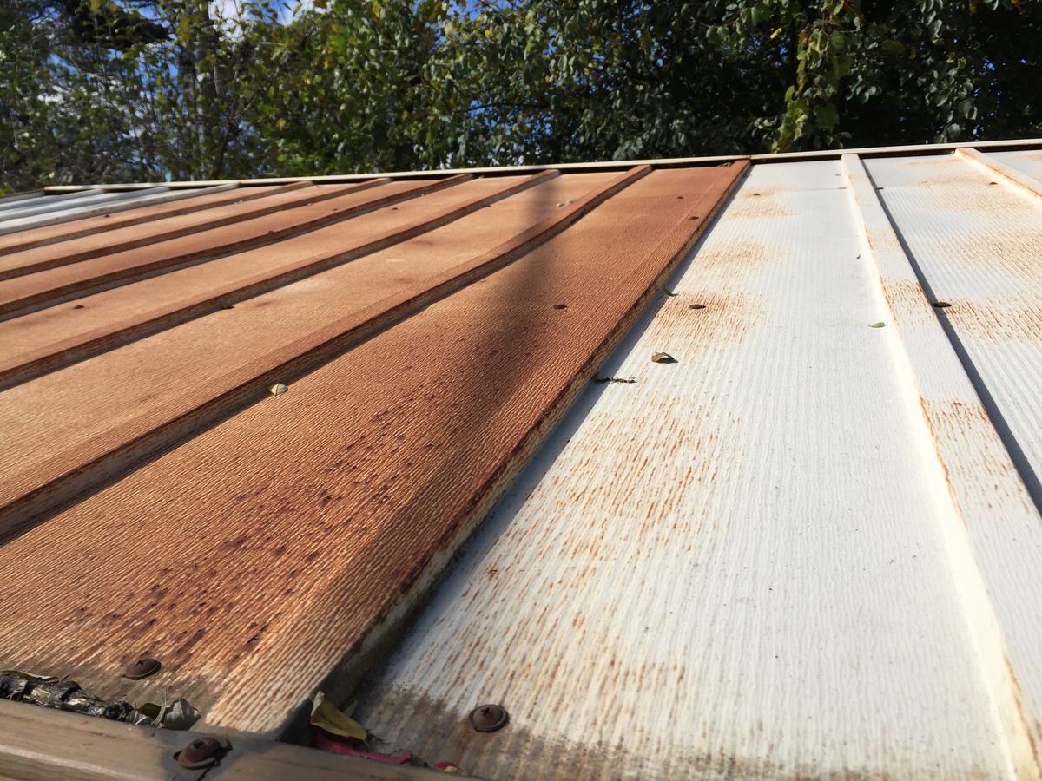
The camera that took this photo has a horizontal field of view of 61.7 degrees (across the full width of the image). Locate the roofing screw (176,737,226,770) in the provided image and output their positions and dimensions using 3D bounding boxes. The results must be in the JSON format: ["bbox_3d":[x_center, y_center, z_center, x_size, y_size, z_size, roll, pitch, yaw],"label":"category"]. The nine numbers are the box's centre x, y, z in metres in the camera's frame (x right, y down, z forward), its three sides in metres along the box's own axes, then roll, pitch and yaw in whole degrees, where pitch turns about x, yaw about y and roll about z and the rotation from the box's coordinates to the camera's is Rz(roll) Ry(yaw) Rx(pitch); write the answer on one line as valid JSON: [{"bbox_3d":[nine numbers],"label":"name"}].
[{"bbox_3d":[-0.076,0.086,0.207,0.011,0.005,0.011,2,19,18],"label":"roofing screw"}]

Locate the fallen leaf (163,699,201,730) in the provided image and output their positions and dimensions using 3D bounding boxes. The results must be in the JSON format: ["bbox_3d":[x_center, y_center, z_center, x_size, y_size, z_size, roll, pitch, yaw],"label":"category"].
[{"bbox_3d":[-0.093,0.089,0.240,0.010,0.007,0.007,2,19,18],"label":"fallen leaf"}]

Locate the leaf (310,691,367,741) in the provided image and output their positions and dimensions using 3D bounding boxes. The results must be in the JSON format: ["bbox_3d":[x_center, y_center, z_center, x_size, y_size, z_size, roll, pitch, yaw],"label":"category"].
[{"bbox_3d":[-0.049,0.087,0.233,0.015,0.009,0.009,2,19,18],"label":"leaf"}]

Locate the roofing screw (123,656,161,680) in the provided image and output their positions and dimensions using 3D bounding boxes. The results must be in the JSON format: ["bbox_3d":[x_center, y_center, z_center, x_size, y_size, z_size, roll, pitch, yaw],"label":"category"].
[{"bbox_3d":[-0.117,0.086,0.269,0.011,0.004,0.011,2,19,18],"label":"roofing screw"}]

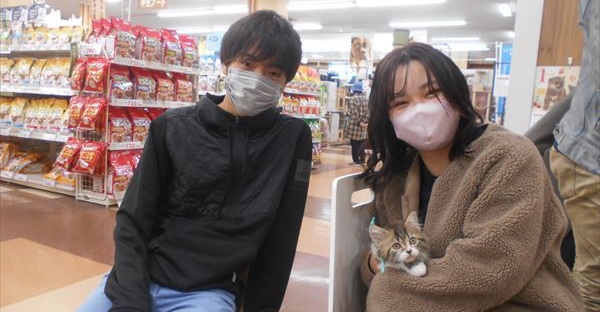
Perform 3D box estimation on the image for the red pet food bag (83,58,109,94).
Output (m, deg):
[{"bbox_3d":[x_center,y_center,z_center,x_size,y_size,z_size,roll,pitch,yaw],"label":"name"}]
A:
[{"bbox_3d":[-1.922,-0.757,4.235,0.220,0.330,0.085,6,-1,24],"label":"red pet food bag"}]

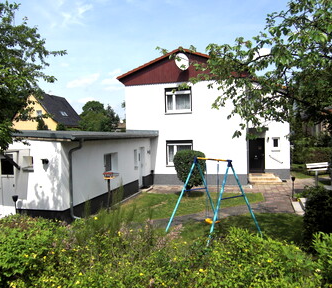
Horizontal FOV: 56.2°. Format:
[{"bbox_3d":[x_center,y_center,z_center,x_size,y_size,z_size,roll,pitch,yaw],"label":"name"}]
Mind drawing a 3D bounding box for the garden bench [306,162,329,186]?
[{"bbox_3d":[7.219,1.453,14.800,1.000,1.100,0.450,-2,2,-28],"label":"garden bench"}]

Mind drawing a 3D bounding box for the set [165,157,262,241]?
[{"bbox_3d":[1.229,1.384,8.156,1.650,2.020,1.700,-2,2,-30],"label":"set"}]

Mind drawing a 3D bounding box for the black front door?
[{"bbox_3d":[5.300,0.680,18.050,0.930,2.020,0.100,-1,1,15],"label":"black front door"}]

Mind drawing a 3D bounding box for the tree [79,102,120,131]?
[{"bbox_3d":[-11.102,-2.798,52.027,6.800,9.000,6.800,-2,1,0],"label":"tree"}]

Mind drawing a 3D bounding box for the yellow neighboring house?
[{"bbox_3d":[-18.933,-2.641,50.431,7.800,9.200,9.400,-1,1,11],"label":"yellow neighboring house"}]

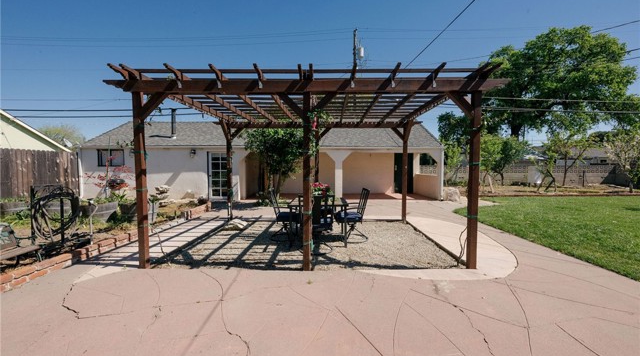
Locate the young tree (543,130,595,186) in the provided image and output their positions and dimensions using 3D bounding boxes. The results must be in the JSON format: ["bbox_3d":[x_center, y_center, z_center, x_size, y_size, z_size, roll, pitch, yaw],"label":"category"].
[{"bbox_3d":[16.683,-1.281,16.711,2.800,3.660,2.700,0,3,1],"label":"young tree"}]

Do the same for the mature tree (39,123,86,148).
[{"bbox_3d":[-24.631,-2.475,24.786,4.800,5.600,4.800,0,3,1],"label":"mature tree"}]

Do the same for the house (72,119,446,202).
[{"bbox_3d":[-2.411,-0.957,12.607,14.800,3.650,5.200,0,3,1],"label":"house"}]

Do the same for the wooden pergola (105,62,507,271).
[{"bbox_3d":[-0.176,-0.163,4.951,5.480,2.750,3.800,0,3,1],"label":"wooden pergola"}]

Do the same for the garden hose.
[{"bbox_3d":[-4.517,0.651,4.272,0.580,0.920,0.220,-1,3,-19],"label":"garden hose"}]

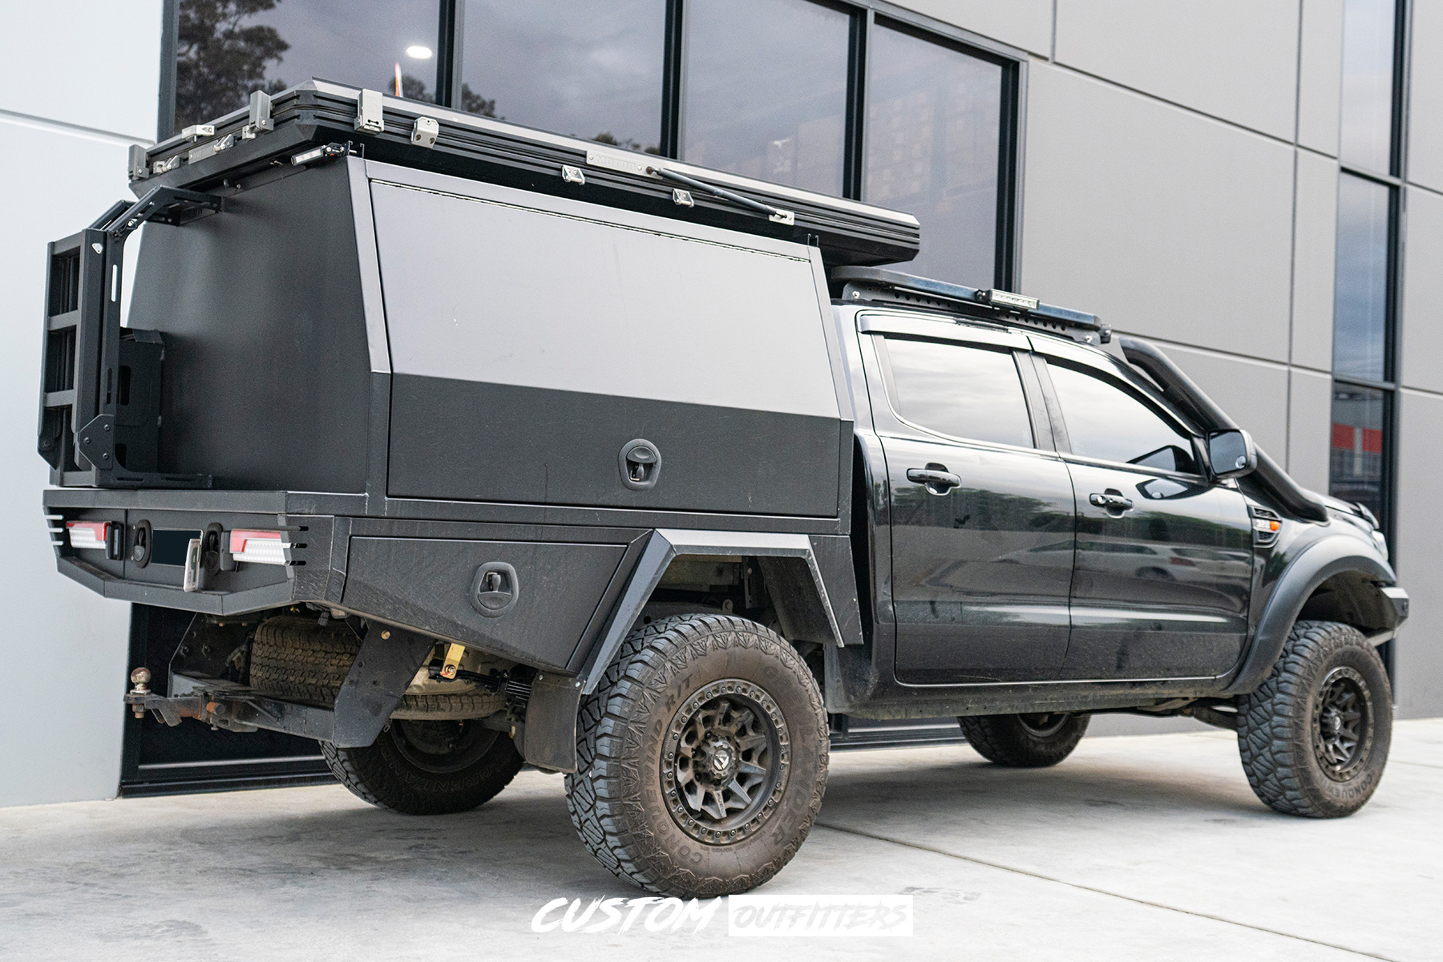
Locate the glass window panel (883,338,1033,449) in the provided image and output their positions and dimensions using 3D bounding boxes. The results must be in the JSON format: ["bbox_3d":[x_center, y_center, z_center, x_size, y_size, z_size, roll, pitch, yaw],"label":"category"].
[{"bbox_3d":[0.836,-0.311,4.888,0.670,0.380,0.050,4,-22,-36],"label":"glass window panel"}]

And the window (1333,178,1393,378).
[{"bbox_3d":[4.947,-1.556,10.877,0.830,1.620,0.060,4,-4,-36],"label":"window"}]

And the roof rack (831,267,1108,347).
[{"bbox_3d":[0.638,-0.621,5.729,1.380,0.170,1.240,4,-4,-36],"label":"roof rack"}]

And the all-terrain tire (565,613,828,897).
[{"bbox_3d":[-0.060,0.802,4.170,0.820,0.810,0.280,4,-4,-36],"label":"all-terrain tire"}]

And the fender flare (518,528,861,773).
[{"bbox_3d":[-0.055,0.468,4.114,1.060,0.650,0.250,4,-4,-36],"label":"fender flare"}]

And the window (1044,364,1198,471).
[{"bbox_3d":[1.563,-0.240,5.413,0.790,0.380,0.050,4,-22,-36],"label":"window"}]

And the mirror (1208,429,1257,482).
[{"bbox_3d":[1.979,-0.103,5.455,0.110,0.190,0.180,4,-4,-36],"label":"mirror"}]

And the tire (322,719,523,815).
[{"bbox_3d":[-1.148,0.904,5.530,0.820,0.810,0.280,4,-4,-36],"label":"tire"}]

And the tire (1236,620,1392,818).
[{"bbox_3d":[2.550,1.015,6.030,0.820,0.810,0.280,4,-4,-36],"label":"tire"}]

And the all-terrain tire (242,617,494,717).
[{"bbox_3d":[-1.074,0.584,4.410,0.780,0.260,0.780,4,-4,-36],"label":"all-terrain tire"}]

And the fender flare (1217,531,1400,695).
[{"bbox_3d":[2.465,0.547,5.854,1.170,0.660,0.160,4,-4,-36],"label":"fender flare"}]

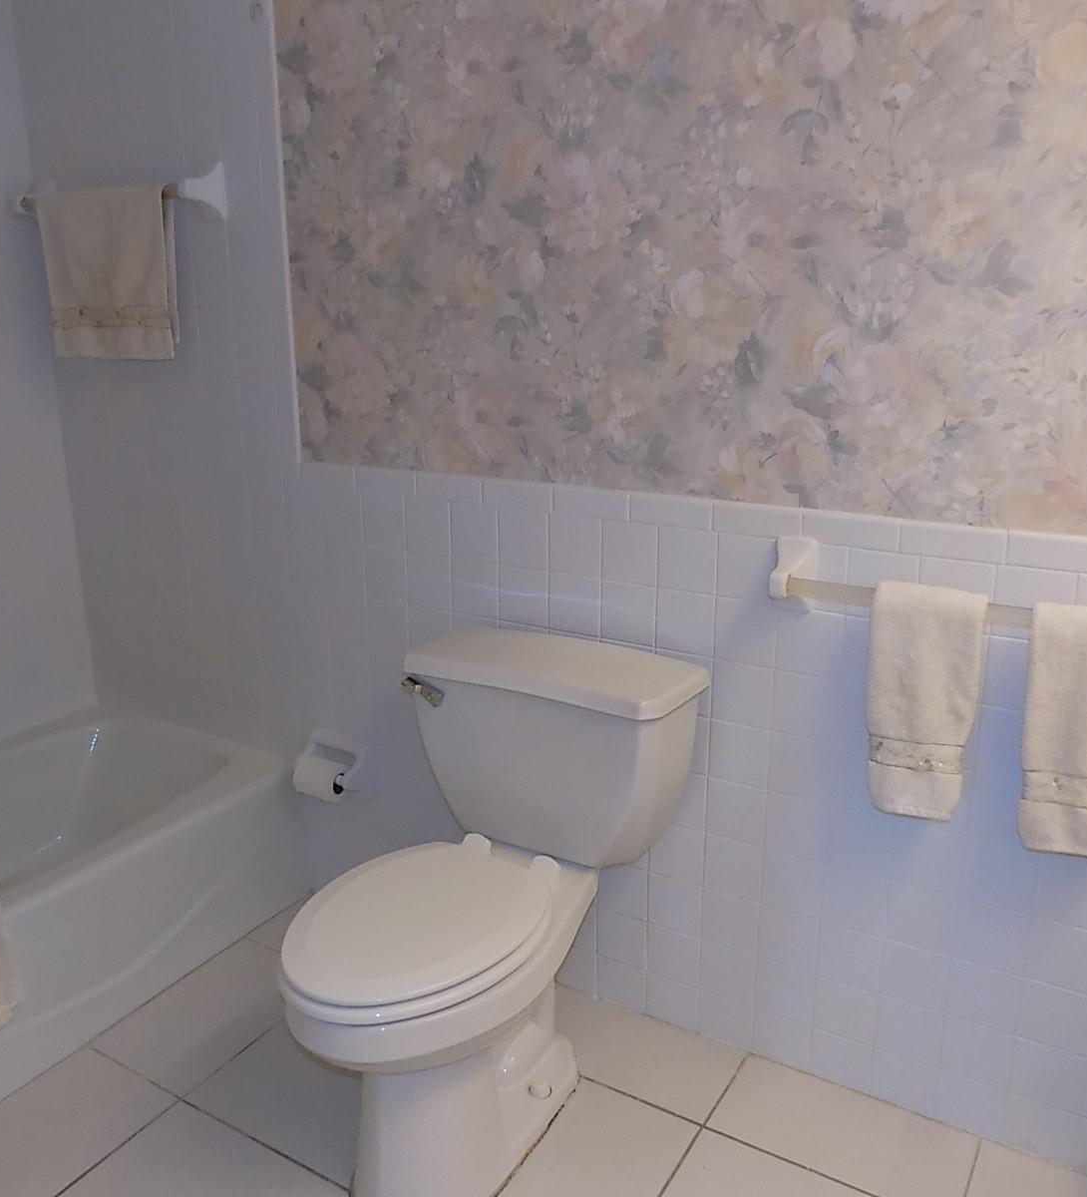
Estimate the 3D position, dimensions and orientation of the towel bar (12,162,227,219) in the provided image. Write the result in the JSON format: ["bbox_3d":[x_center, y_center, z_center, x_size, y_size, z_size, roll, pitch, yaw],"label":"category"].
[{"bbox_3d":[-0.920,-0.856,2.256,0.590,0.109,0.082,9,18,29],"label":"towel bar"}]

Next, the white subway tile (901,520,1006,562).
[{"bbox_3d":[0.613,-0.085,1.587,0.151,0.049,0.010,9,17,29],"label":"white subway tile"}]

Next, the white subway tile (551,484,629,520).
[{"bbox_3d":[0.084,-0.172,1.878,0.152,0.052,0.010,9,18,30],"label":"white subway tile"}]

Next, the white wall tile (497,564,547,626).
[{"bbox_3d":[-0.035,-0.002,2.009,0.108,0.108,0.010,9,18,29],"label":"white wall tile"}]

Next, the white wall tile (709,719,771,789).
[{"bbox_3d":[0.342,0.270,1.851,0.108,0.108,0.008,9,17,29],"label":"white wall tile"}]

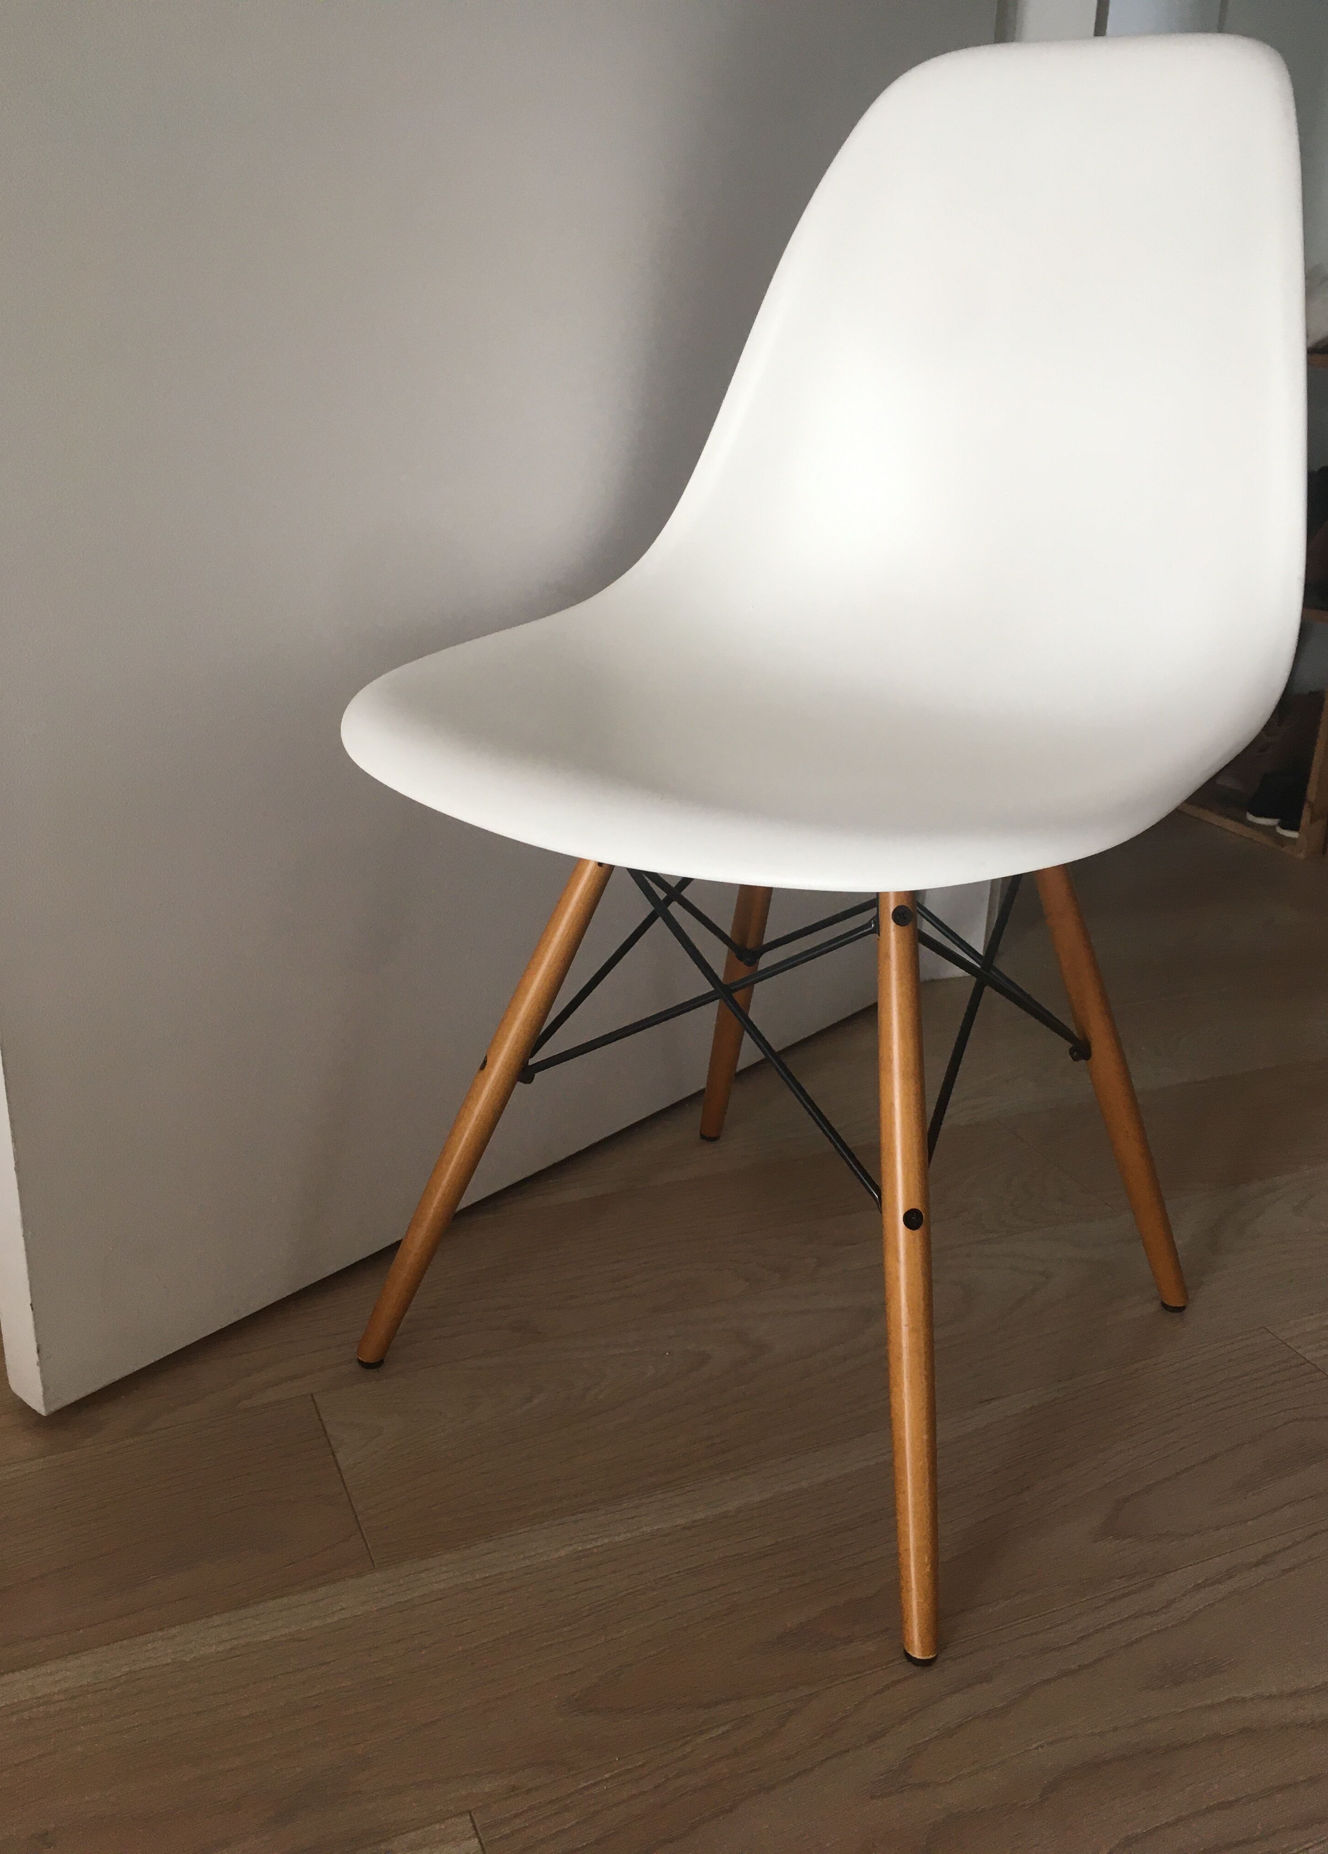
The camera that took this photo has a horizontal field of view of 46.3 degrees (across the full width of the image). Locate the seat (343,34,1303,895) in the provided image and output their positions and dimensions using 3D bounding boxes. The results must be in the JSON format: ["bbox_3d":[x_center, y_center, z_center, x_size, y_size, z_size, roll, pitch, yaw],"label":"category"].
[{"bbox_3d":[0.112,-0.289,0.864,0.465,0.441,0.542,15,24,33],"label":"seat"}]

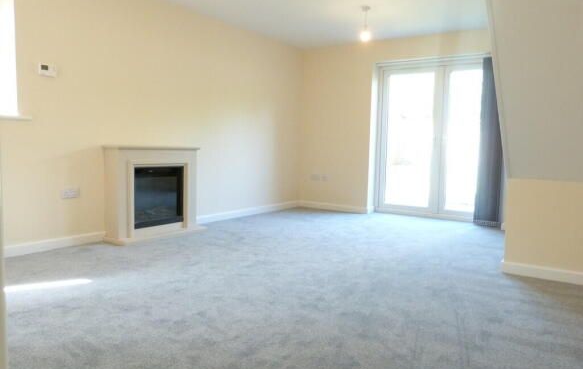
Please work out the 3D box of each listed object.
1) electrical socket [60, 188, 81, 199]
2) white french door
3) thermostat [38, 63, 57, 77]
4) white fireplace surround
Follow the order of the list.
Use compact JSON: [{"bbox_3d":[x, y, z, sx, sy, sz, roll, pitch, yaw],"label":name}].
[{"bbox_3d":[-1.907,0.078,3.638,0.012,0.087,0.147,5,6,36],"label":"electrical socket"},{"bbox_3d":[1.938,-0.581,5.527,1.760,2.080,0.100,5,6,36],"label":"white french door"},{"bbox_3d":[-1.981,-0.925,3.405,0.028,0.095,0.130,5,6,36],"label":"thermostat"},{"bbox_3d":[-1.312,0.071,4.218,0.300,0.890,1.065,5,6,36],"label":"white fireplace surround"}]

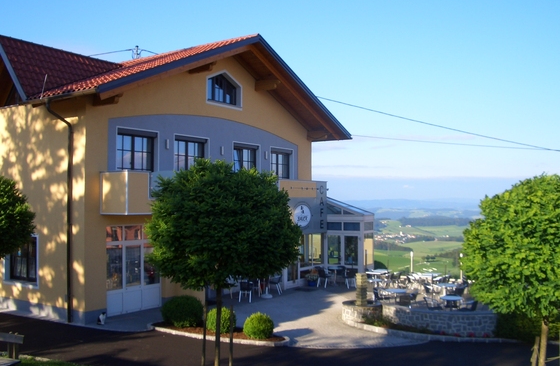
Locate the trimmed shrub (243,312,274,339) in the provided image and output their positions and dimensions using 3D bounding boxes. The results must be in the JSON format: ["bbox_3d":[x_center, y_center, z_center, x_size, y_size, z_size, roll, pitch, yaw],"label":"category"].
[{"bbox_3d":[-0.592,3.901,15.600,0.860,0.770,0.860,0,-2,0],"label":"trimmed shrub"}]

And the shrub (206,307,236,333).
[{"bbox_3d":[-1.672,3.911,16.220,0.860,0.684,0.834,0,-2,0],"label":"shrub"}]

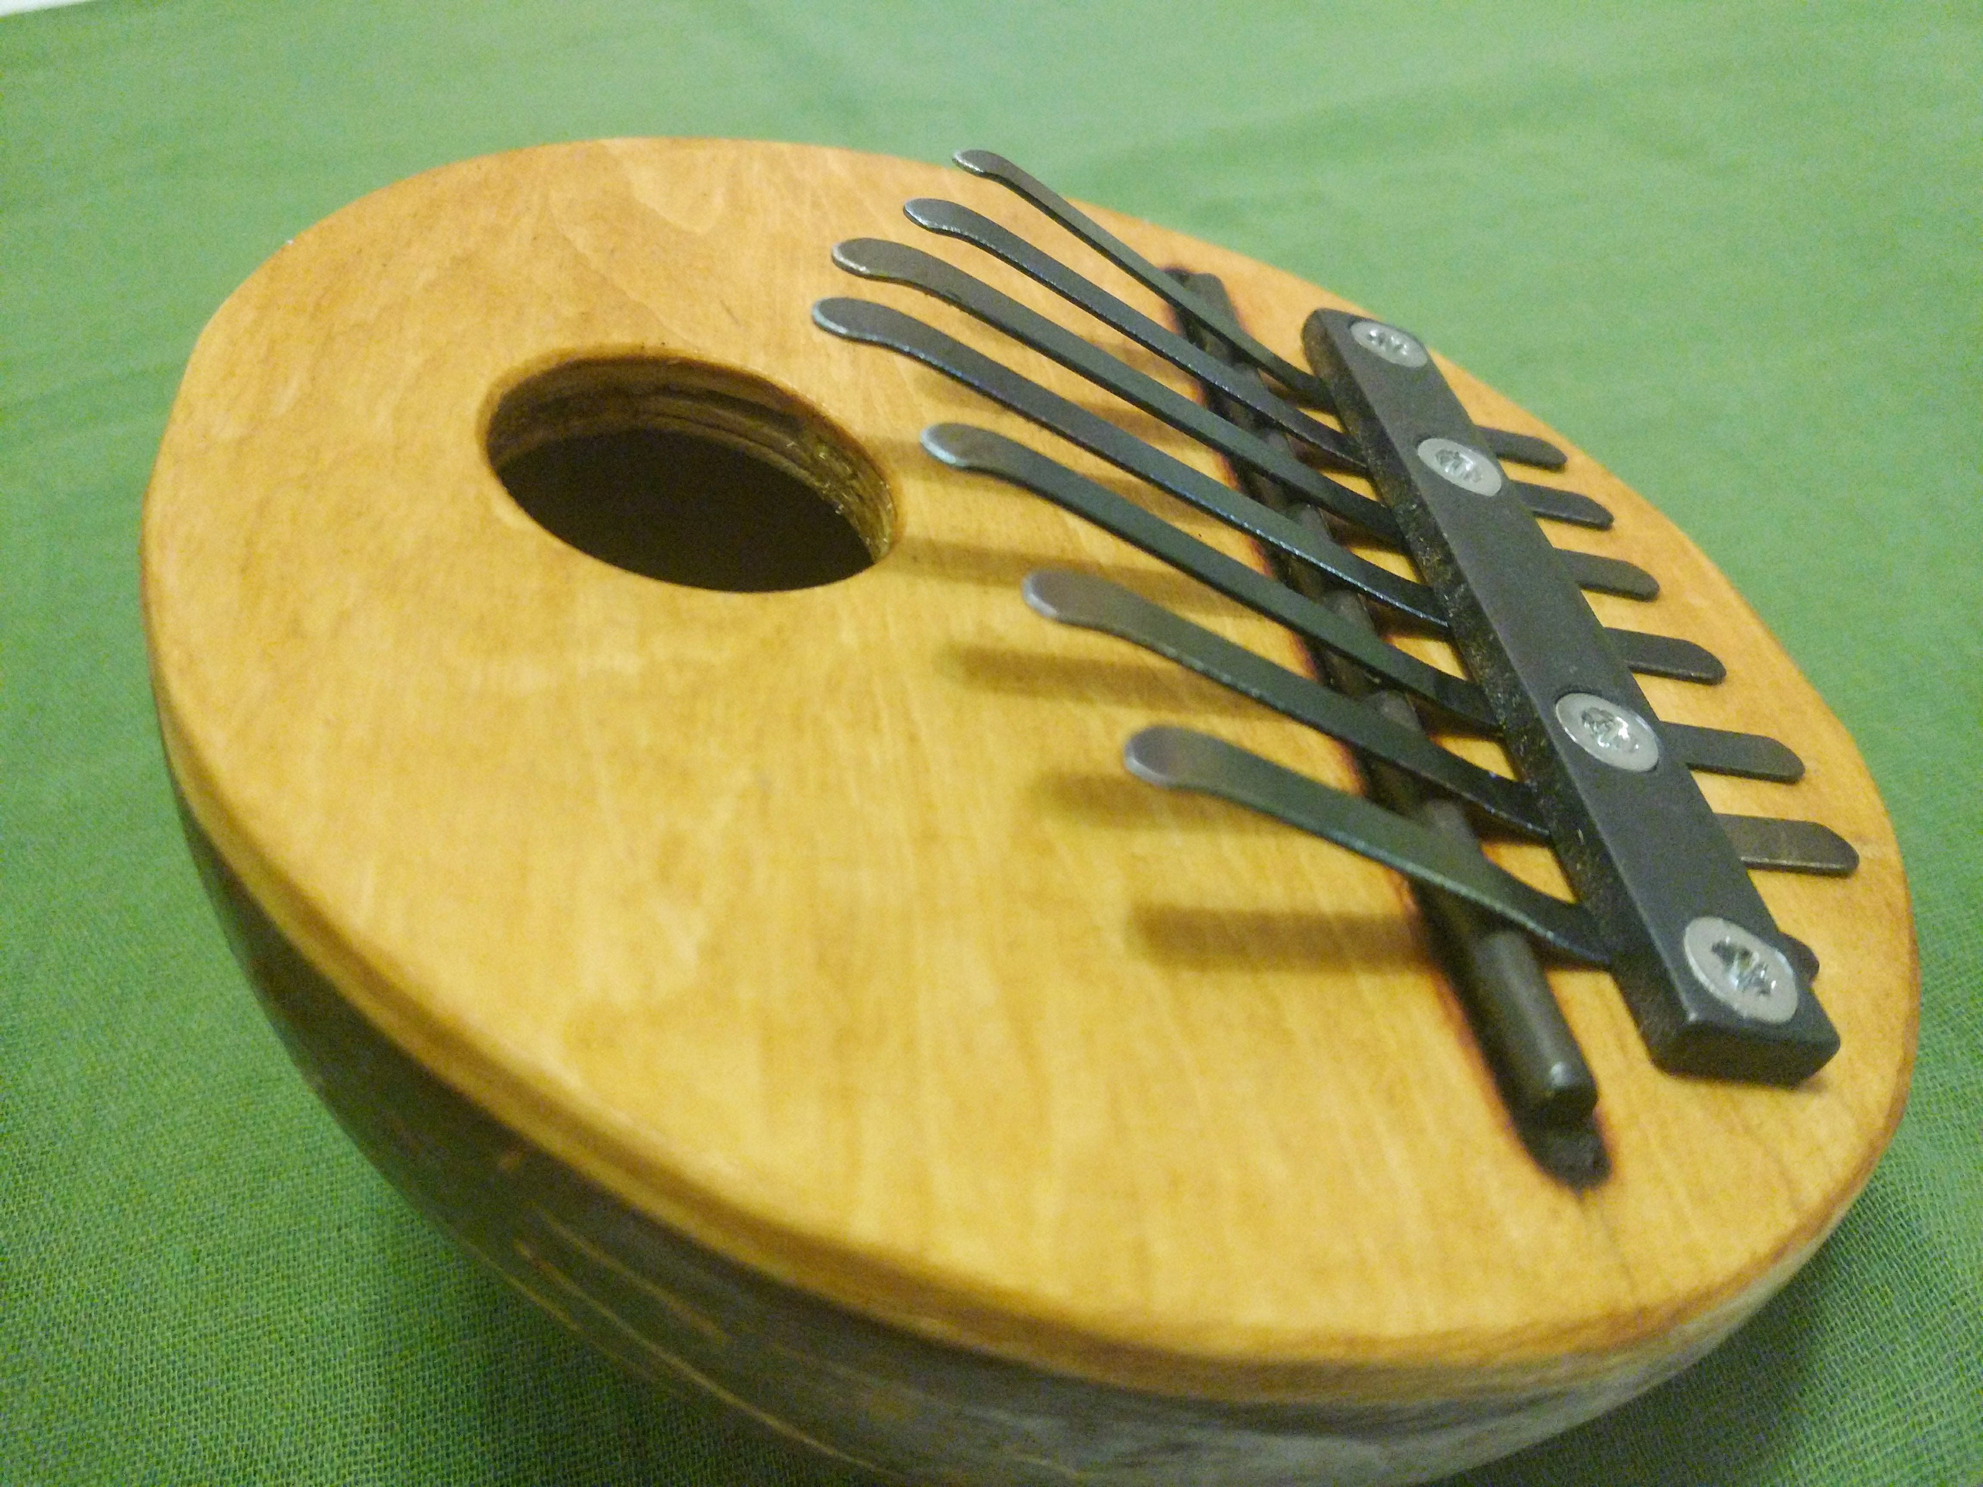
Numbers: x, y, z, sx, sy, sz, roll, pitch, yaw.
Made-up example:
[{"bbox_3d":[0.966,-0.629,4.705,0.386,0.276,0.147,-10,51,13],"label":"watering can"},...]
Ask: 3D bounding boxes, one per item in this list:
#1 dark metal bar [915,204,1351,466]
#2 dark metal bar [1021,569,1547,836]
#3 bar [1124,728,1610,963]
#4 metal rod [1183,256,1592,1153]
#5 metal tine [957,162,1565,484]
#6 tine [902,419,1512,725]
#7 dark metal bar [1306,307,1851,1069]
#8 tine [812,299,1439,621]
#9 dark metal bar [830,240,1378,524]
[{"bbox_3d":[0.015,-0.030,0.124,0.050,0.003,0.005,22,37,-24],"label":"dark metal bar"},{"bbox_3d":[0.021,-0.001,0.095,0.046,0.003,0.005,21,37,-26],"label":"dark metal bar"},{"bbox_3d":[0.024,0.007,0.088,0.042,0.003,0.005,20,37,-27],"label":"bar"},{"bbox_3d":[0.025,-0.011,0.115,0.004,0.004,0.088,8,41,-16],"label":"metal rod"},{"bbox_3d":[0.023,-0.033,0.133,0.062,0.006,0.005,20,38,-23],"label":"metal tine"},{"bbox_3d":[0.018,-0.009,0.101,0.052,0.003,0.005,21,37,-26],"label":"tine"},{"bbox_3d":[0.039,-0.010,0.119,0.011,0.004,0.081,8,41,-16],"label":"dark metal bar"},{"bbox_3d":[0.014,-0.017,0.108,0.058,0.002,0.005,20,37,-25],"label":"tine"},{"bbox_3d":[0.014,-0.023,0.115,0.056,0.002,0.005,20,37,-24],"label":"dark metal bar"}]

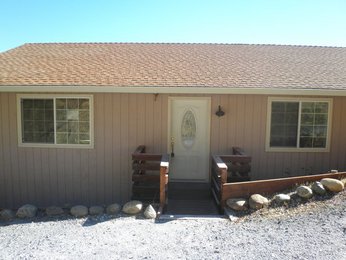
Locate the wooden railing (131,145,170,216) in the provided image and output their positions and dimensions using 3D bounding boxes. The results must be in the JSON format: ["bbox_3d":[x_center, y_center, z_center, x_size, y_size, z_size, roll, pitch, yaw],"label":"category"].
[{"bbox_3d":[-0.445,0.970,5.487,0.790,0.920,2.080,1,6,1],"label":"wooden railing"}]

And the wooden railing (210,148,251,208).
[{"bbox_3d":[1.210,0.981,5.460,0.840,0.900,2.100,1,6,1],"label":"wooden railing"}]

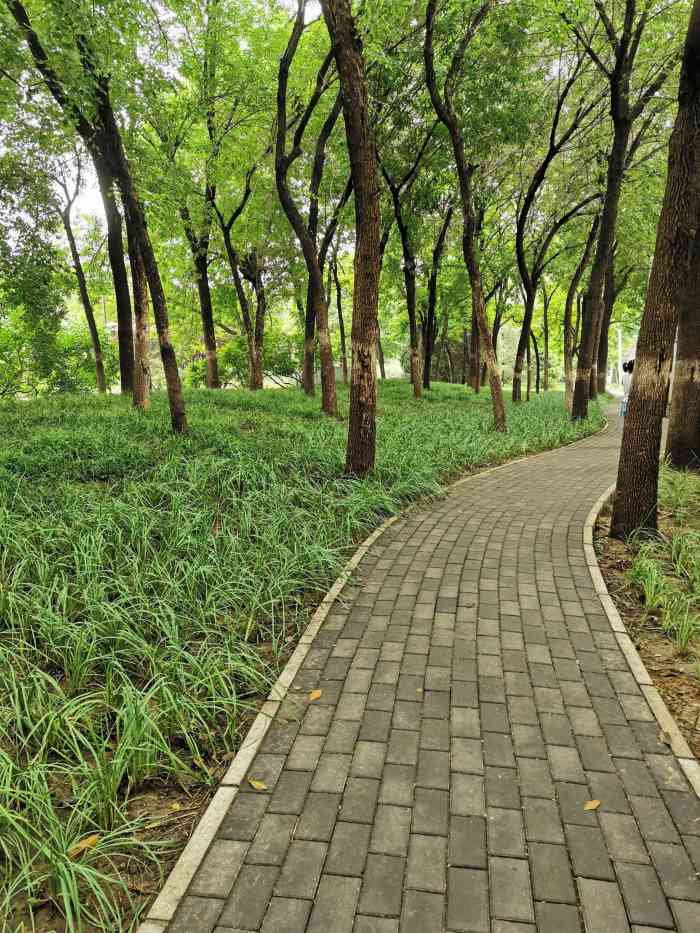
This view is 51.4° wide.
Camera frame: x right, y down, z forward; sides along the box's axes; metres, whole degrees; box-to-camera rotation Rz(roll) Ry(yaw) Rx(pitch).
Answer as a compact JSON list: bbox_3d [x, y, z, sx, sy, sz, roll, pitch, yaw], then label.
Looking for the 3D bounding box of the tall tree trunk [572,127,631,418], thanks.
[{"bbox_3d":[5.884,-4.443,17.026,1.289,6.647,0.750,2,9,19],"label":"tall tree trunk"}]

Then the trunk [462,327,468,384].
[{"bbox_3d":[3.865,-3.709,24.355,0.201,1.919,0.200,0,9,0],"label":"trunk"}]

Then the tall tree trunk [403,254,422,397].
[{"bbox_3d":[1.481,-3.318,17.251,0.474,3.307,0.350,0,9,0],"label":"tall tree trunk"}]

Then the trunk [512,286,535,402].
[{"bbox_3d":[6.131,-4.253,25.717,0.738,3.975,0.550,1,8,13],"label":"trunk"}]

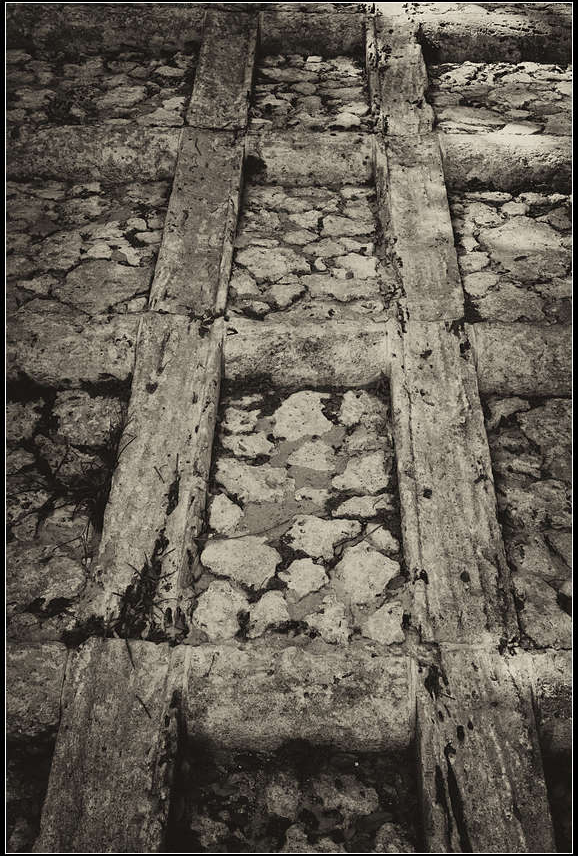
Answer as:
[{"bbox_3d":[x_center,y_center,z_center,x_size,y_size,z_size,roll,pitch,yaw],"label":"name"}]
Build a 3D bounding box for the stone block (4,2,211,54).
[{"bbox_3d":[-0.808,-1.680,3.548,0.900,0.160,0.170,1,34,1],"label":"stone block"}]

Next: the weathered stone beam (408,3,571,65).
[{"bbox_3d":[0.910,-1.650,3.554,0.704,0.180,0.180,1,34,1],"label":"weathered stone beam"}]

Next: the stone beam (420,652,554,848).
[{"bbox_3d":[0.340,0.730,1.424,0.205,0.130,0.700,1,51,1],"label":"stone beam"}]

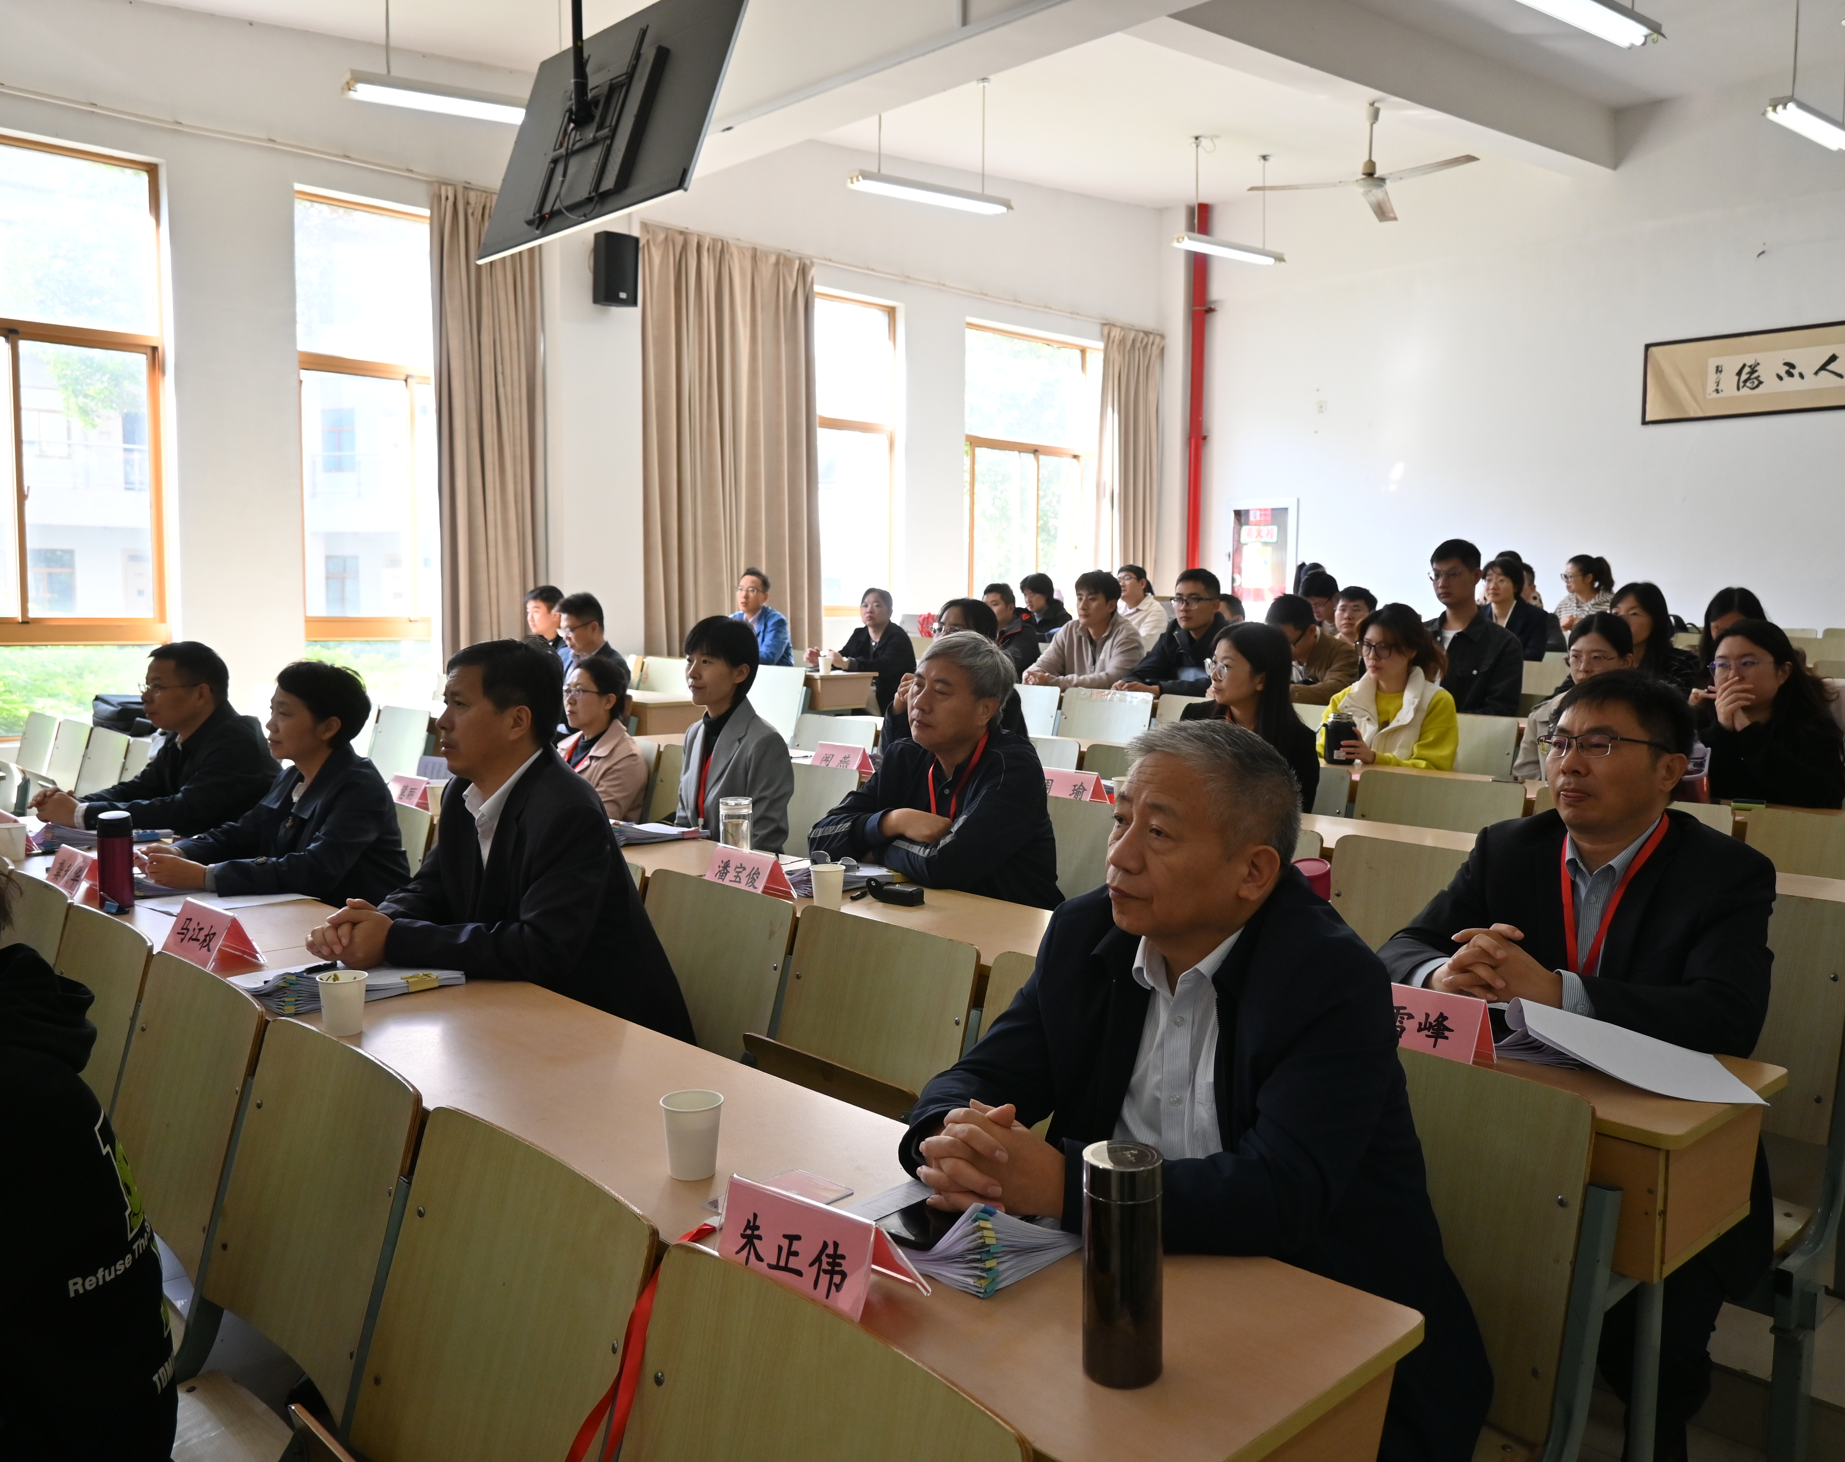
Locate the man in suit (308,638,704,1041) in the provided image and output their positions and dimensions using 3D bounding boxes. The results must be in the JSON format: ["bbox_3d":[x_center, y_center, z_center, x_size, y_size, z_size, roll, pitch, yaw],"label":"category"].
[{"bbox_3d":[-0.792,0.491,2.715,0.750,1.322,0.550,-4,7,-43],"label":"man in suit"}]

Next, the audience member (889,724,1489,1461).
[{"bbox_3d":[0.286,0.596,1.624,0.700,1.230,0.570,-3,6,-37],"label":"audience member"}]

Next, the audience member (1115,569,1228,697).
[{"bbox_3d":[1.246,-0.088,6.524,0.680,1.265,0.520,-4,7,-43],"label":"audience member"}]

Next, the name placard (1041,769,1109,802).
[{"bbox_3d":[0.415,0.156,4.105,0.200,0.090,0.092,5,7,44],"label":"name placard"}]

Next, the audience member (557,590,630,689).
[{"bbox_3d":[-1.421,0.048,6.183,0.680,1.250,0.520,-4,7,-43],"label":"audience member"}]

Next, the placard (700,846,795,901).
[{"bbox_3d":[-0.382,0.312,3.194,0.095,0.091,0.210,-4,7,-41],"label":"placard"}]

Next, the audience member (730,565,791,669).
[{"bbox_3d":[-0.993,-0.328,8.910,0.650,1.305,0.500,-4,7,-43],"label":"audience member"}]

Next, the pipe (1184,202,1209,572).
[{"bbox_3d":[2.365,-2.393,12.652,0.110,4.229,0.110,-4,7,-43],"label":"pipe"}]

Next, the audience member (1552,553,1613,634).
[{"bbox_3d":[3.668,-0.398,8.252,0.660,1.170,0.480,-2,6,-33],"label":"audience member"}]

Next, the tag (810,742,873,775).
[{"bbox_3d":[-0.229,0.084,4.420,0.090,0.085,0.200,-4,7,-43],"label":"tag"}]

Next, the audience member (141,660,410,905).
[{"bbox_3d":[-1.385,0.446,3.328,0.680,1.225,0.500,-4,7,-43],"label":"audience member"}]

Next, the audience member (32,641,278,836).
[{"bbox_3d":[-2.013,0.377,3.983,0.720,1.250,0.530,-4,7,-43],"label":"audience member"}]

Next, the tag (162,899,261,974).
[{"bbox_3d":[-1.263,0.360,2.602,0.205,0.091,0.093,5,7,43],"label":"tag"}]

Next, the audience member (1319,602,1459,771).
[{"bbox_3d":[1.419,0.227,4.669,0.630,1.271,0.480,-4,7,-43],"label":"audience member"}]

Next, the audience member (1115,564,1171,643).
[{"bbox_3d":[1.349,-0.441,9.213,0.660,1.200,0.500,-4,7,-43],"label":"audience member"}]

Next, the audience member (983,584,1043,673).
[{"bbox_3d":[0.454,-0.325,9.100,0.750,1.190,0.520,-5,7,-44],"label":"audience member"}]

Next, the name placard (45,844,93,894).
[{"bbox_3d":[-1.787,0.298,3.116,0.200,0.090,0.100,5,7,42],"label":"name placard"}]

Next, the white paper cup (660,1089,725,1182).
[{"bbox_3d":[-0.255,0.450,1.618,0.071,0.079,0.071,0,5,0],"label":"white paper cup"}]

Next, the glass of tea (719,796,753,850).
[{"bbox_3d":[-0.439,0.250,3.448,0.072,0.175,0.072,0,5,0],"label":"glass of tea"}]

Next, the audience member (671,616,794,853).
[{"bbox_3d":[-0.611,0.352,4.076,0.630,1.337,0.460,-4,7,-43],"label":"audience member"}]

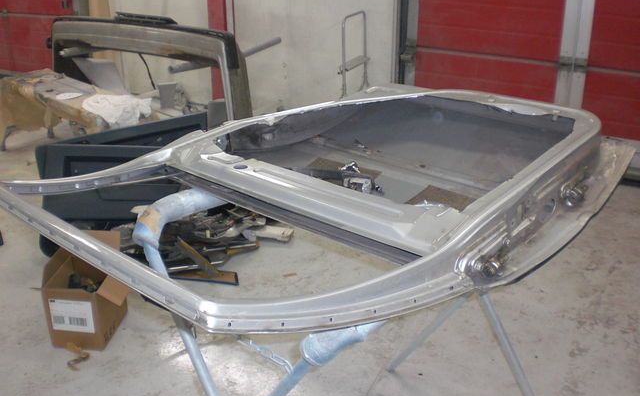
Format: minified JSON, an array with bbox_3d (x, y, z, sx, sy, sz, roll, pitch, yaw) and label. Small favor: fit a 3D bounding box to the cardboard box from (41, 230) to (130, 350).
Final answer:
[{"bbox_3d":[-0.866,0.358,2.534,0.241,0.329,0.267,1,23,4],"label":"cardboard box"}]

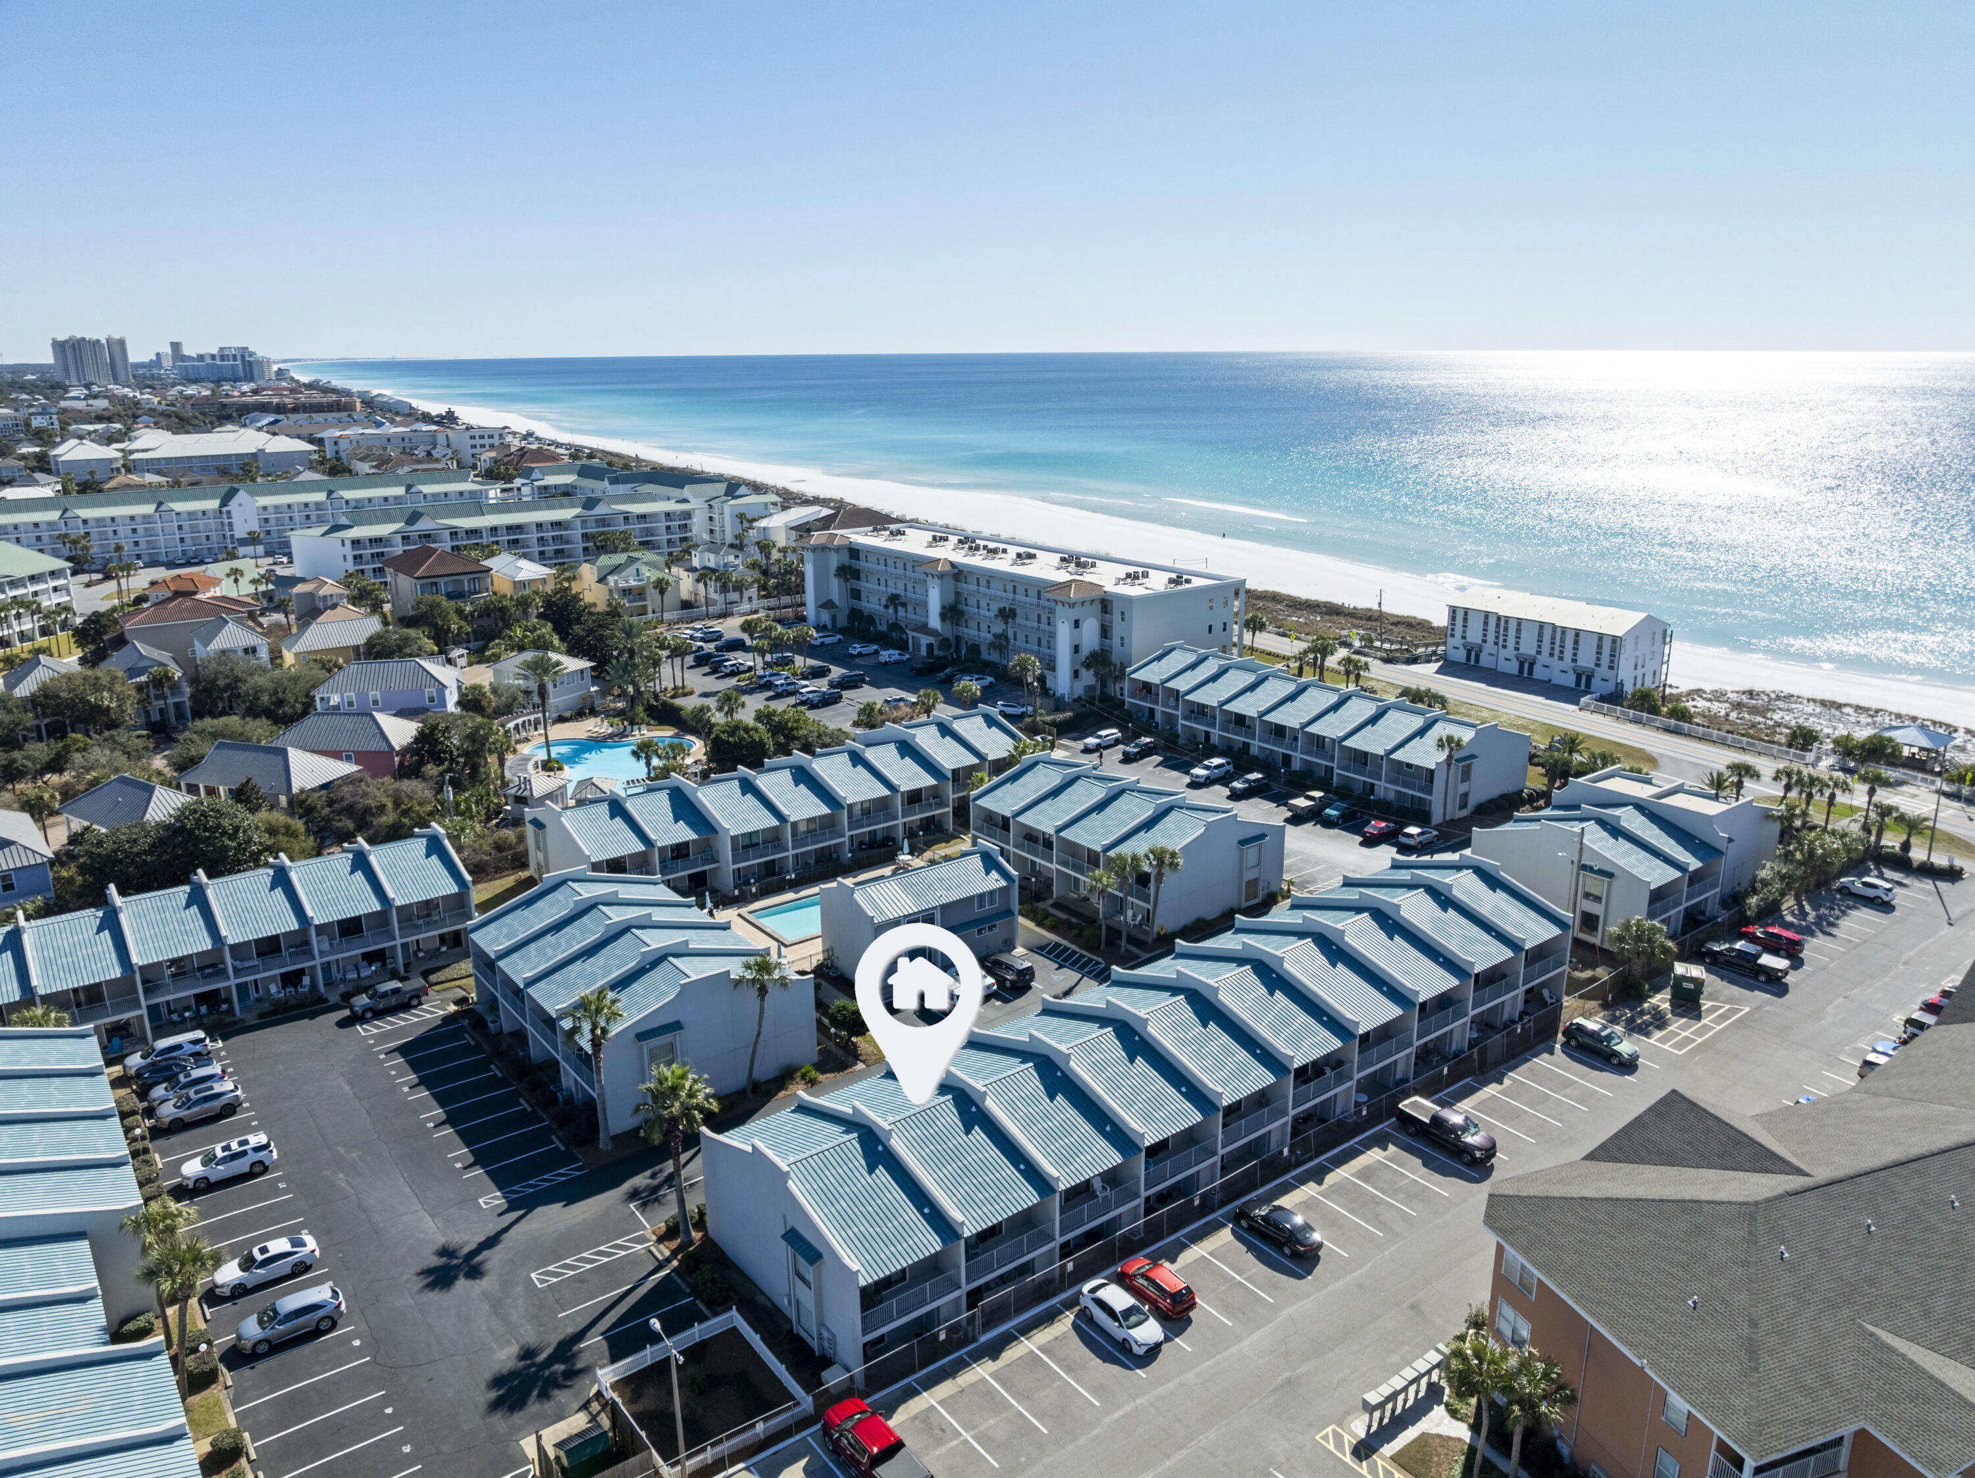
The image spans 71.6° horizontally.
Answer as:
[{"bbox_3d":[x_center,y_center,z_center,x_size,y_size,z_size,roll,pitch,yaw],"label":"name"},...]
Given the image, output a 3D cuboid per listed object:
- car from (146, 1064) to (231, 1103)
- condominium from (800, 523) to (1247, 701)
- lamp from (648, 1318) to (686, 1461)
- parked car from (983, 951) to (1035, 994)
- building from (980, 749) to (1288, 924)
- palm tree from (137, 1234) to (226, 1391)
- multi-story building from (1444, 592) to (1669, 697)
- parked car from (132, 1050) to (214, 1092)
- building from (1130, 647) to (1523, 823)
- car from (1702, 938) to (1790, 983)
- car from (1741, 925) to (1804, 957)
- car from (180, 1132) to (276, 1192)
[{"bbox_3d":[-50.973,22.372,87.285,4.550,1.660,1.840,-11,19,-32],"label":"car"},{"bbox_3d":[0.328,-20.506,201.426,25.274,13.700,76.641,-12,20,-36],"label":"condominium"},{"bbox_3d":[-12.020,26.650,54.190,0.450,7.150,3.000,-12,20,-36],"label":"lamp"},{"bbox_3d":[1.438,16.599,99.194,1.920,1.720,4.700,-13,20,-37],"label":"parked car"},{"bbox_3d":[12.264,8.191,122.639,16.000,8.800,23.800,-12,20,-36],"label":"building"},{"bbox_3d":[-35.388,26.101,60.852,3.800,7.800,3.800,-11,19,-33],"label":"palm tree"},{"bbox_3d":[77.684,-14.274,187.311,11.900,9.700,25.800,-12,20,-36],"label":"multi-story building"},{"bbox_3d":[-52.908,21.939,89.189,4.600,1.470,1.820,-11,19,-32],"label":"parked car"},{"bbox_3d":[35.150,-2.100,147.990,15.200,8.700,43.700,-11,19,-34],"label":"building"},{"bbox_3d":[54.226,15.719,98.071,2.020,1.920,5.820,-12,20,-36],"label":"car"},{"bbox_3d":[58.570,14.730,102.060,1.870,1.700,4.600,-12,20,-35],"label":"car"},{"bbox_3d":[-44.055,24.530,79.432,4.930,1.740,1.930,-11,19,-32],"label":"car"}]

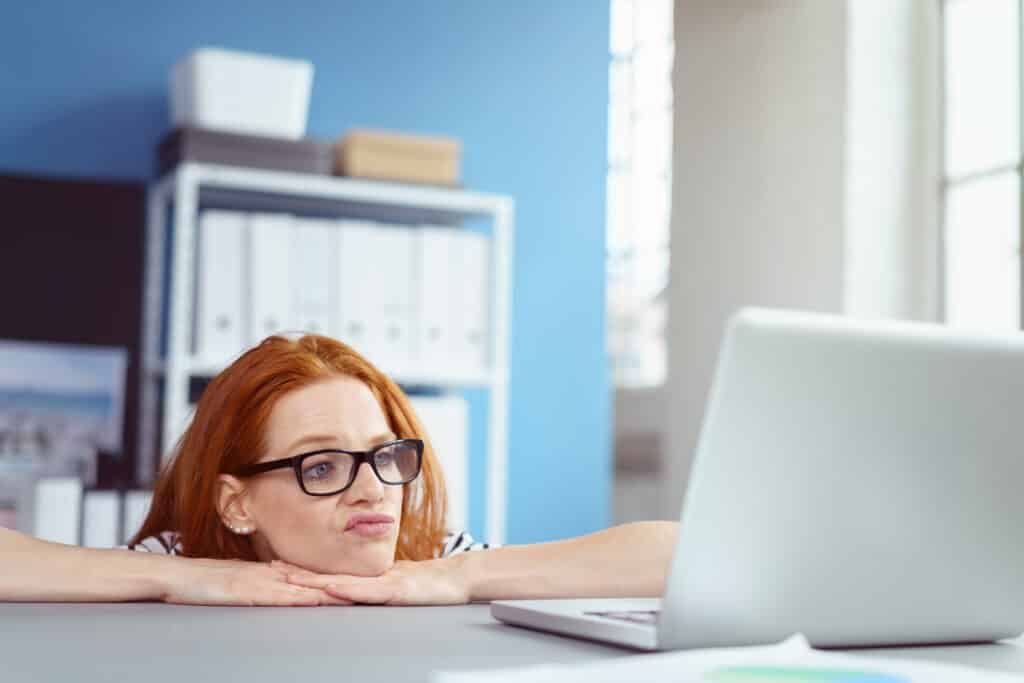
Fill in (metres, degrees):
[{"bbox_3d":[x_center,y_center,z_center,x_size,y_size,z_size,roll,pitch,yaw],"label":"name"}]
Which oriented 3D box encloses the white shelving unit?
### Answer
[{"bbox_3d":[-0.421,0.372,3.477,0.768,1.430,0.275,3,-5,-25],"label":"white shelving unit"}]

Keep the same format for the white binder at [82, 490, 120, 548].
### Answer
[{"bbox_3d":[-0.901,0.467,3.309,0.073,0.305,0.275,3,-5,-25],"label":"white binder"}]

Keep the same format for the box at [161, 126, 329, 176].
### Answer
[{"bbox_3d":[-0.590,-0.396,3.441,0.324,0.088,0.229,3,-5,-25],"label":"box"}]

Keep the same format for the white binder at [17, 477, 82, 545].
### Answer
[{"bbox_3d":[-0.972,0.442,3.251,0.083,0.315,0.275,3,-5,-25],"label":"white binder"}]

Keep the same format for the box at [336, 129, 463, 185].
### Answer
[{"bbox_3d":[-0.262,-0.395,3.556,0.257,0.121,0.171,3,-4,-19],"label":"box"}]

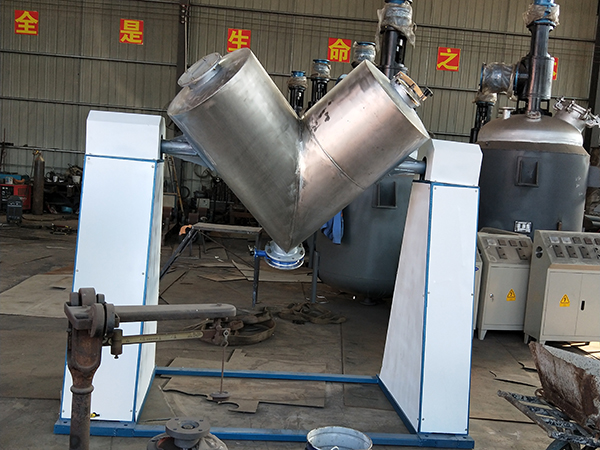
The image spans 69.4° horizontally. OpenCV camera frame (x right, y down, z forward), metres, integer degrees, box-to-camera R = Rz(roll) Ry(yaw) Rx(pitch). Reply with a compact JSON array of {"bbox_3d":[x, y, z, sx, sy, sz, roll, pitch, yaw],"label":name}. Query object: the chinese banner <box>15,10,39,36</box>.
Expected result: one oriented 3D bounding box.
[{"bbox_3d":[-7.015,-5.185,11.138,0.605,0.605,0.020,4,5,-2],"label":"chinese banner"}]

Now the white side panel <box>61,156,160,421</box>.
[{"bbox_3d":[-0.917,0.276,2.208,0.322,1.209,0.550,4,5,-8],"label":"white side panel"}]

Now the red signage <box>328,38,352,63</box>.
[{"bbox_3d":[1.057,-4.605,11.447,0.605,0.605,0.020,4,5,-2],"label":"red signage"}]

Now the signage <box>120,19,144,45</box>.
[{"bbox_3d":[-4.353,-5.003,11.239,0.605,0.605,0.020,4,5,-2],"label":"signage"}]

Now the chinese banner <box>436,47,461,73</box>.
[{"bbox_3d":[3.971,-4.412,11.557,0.605,0.605,0.020,4,5,-2],"label":"chinese banner"}]

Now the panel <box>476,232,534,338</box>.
[{"bbox_3d":[1.798,0.545,3.925,0.525,0.895,0.445,4,5,-9],"label":"panel"}]

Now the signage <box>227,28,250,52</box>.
[{"bbox_3d":[-1.579,-4.820,11.344,0.605,0.605,0.020,4,5,-2],"label":"signage"}]

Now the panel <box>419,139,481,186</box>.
[{"bbox_3d":[0.767,-0.311,2.259,0.255,0.220,0.257,4,5,-7],"label":"panel"}]

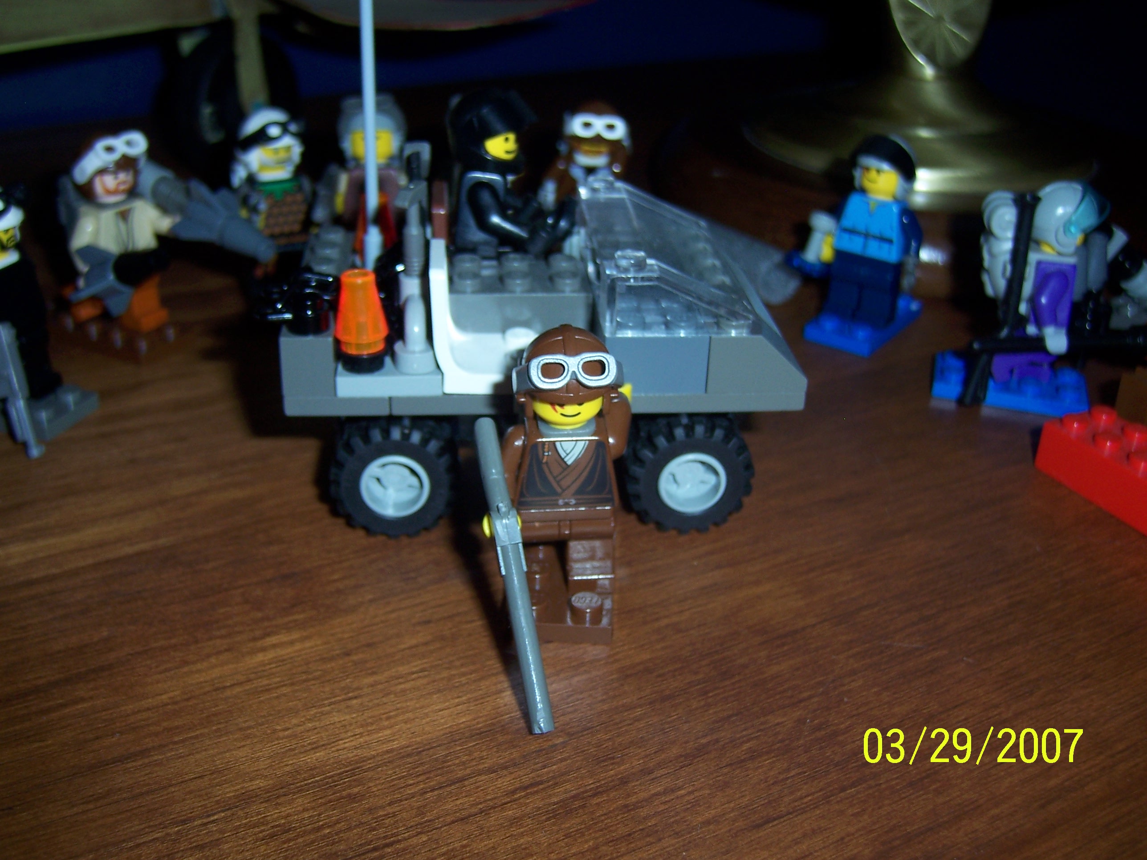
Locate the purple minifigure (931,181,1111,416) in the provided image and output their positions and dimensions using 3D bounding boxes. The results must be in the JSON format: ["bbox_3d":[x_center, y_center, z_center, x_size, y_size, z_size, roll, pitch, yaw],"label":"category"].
[{"bbox_3d":[0.093,-0.028,0.240,0.033,0.046,0.021,12,29,18],"label":"purple minifigure"}]

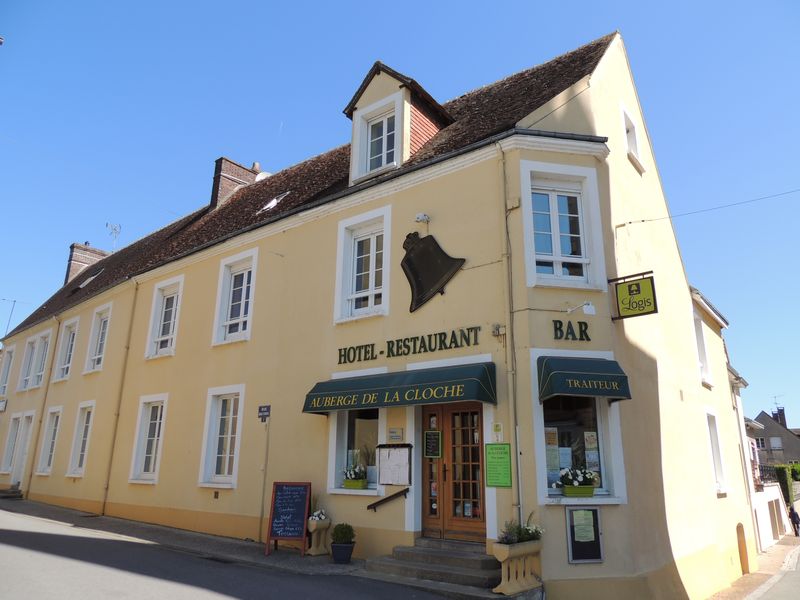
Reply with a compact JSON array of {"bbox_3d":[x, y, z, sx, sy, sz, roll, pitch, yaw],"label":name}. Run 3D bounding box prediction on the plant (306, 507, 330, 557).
[{"bbox_3d":[-1.415,3.976,9.606,0.360,0.780,0.280,14,-21,-39],"label":"plant"}]

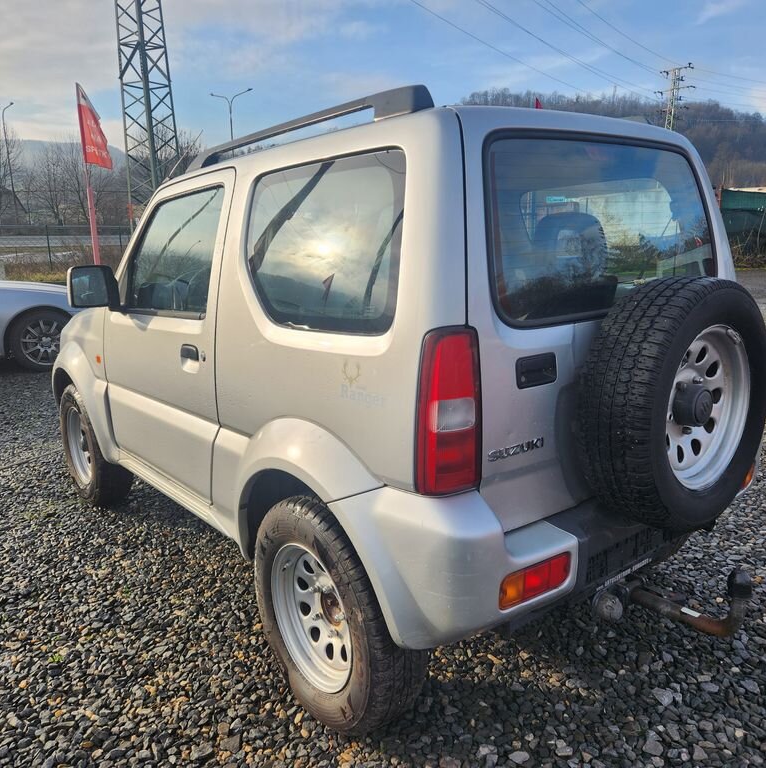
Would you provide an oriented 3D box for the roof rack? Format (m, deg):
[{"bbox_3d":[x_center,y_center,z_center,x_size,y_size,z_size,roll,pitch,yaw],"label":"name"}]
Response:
[{"bbox_3d":[-0.304,-0.712,1.994,0.065,0.082,1.265,-11,15,-38],"label":"roof rack"}]

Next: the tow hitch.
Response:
[{"bbox_3d":[0.733,0.563,1.765,0.285,0.200,0.315,-11,15,-38],"label":"tow hitch"}]

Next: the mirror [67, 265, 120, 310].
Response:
[{"bbox_3d":[-1.234,-0.407,2.890,0.202,0.188,0.110,-11,15,-38],"label":"mirror"}]

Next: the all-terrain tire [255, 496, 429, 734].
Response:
[{"bbox_3d":[-0.146,0.639,1.956,0.205,0.655,0.656,-11,15,-38],"label":"all-terrain tire"}]

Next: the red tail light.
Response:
[{"bbox_3d":[0.143,0.054,1.476,0.133,0.343,0.085,-11,15,-38],"label":"red tail light"}]

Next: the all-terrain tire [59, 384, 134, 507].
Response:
[{"bbox_3d":[-1.560,0.324,3.677,0.205,0.655,0.656,-11,15,-38],"label":"all-terrain tire"}]

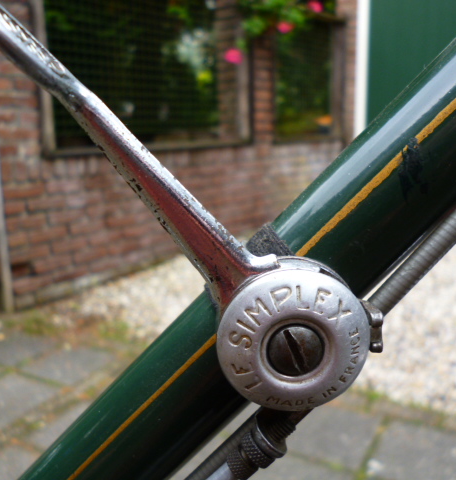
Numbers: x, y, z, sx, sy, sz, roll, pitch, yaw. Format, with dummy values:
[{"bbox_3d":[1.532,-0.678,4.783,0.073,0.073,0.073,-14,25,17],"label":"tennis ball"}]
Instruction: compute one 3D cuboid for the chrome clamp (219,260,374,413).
[{"bbox_3d":[0.014,0.020,0.112,0.032,0.032,0.012,-1,11,1],"label":"chrome clamp"}]

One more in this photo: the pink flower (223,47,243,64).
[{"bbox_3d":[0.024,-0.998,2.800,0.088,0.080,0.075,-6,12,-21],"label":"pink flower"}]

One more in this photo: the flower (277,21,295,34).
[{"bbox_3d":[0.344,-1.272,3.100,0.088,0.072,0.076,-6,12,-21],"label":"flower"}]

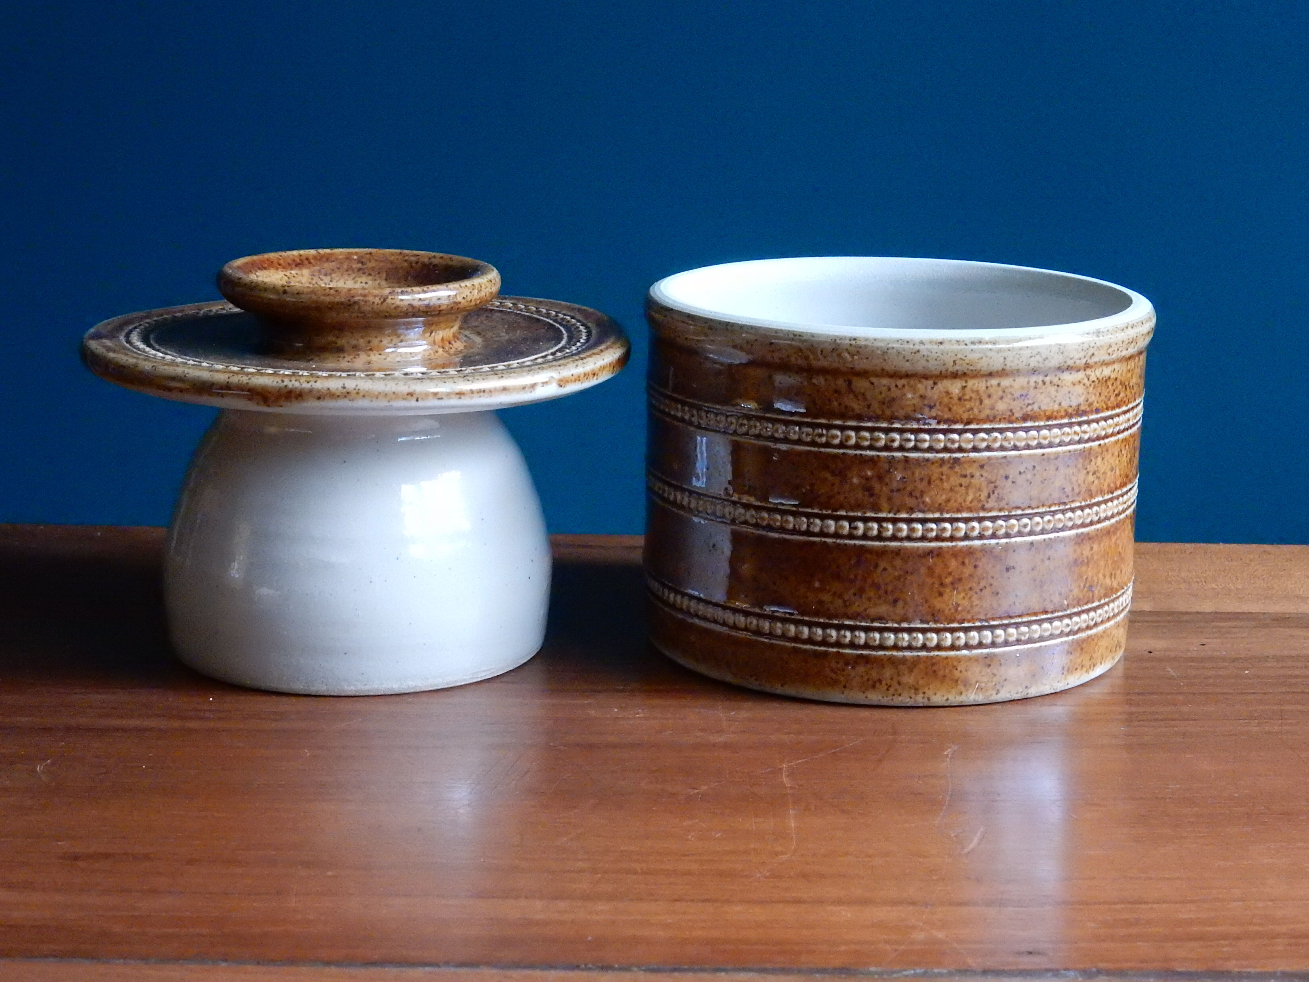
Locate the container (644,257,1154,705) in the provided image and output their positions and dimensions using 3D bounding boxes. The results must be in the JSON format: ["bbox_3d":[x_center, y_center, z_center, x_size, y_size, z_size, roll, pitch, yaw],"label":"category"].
[{"bbox_3d":[0.059,-0.007,0.665,0.123,0.087,0.123,1,13,0],"label":"container"}]

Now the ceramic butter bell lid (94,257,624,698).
[{"bbox_3d":[-0.071,-0.009,0.651,0.130,0.093,0.130,1,13,0],"label":"ceramic butter bell lid"}]

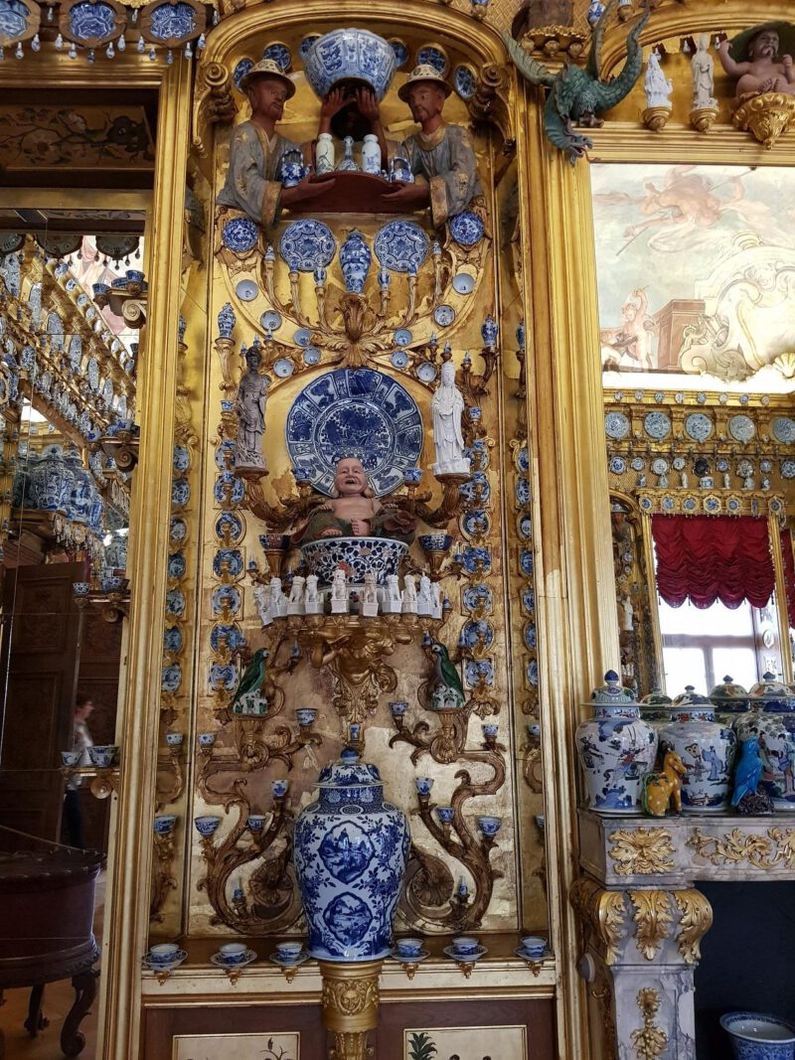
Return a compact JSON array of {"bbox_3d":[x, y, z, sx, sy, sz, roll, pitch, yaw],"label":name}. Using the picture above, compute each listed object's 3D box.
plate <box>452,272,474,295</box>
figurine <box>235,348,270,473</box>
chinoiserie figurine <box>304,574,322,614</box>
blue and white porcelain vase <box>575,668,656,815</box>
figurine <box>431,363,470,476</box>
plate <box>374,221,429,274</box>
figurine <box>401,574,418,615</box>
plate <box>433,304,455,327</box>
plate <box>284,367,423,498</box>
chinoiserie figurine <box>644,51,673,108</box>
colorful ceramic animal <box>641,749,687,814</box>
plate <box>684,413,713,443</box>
[{"bbox_3d":[0.234,-0.866,2.805,0.078,0.078,0.022,0,-5,-2],"label":"plate"},{"bbox_3d":[-0.490,-0.419,2.722,0.113,0.437,0.096,1,-12,-10],"label":"figurine"},{"bbox_3d":[-0.254,0.198,2.439,0.040,0.115,0.048,-6,-12,25],"label":"chinoiserie figurine"},{"bbox_3d":[0.628,0.601,2.281,0.227,0.392,0.227,0,-12,-2],"label":"blue and white porcelain vase"},{"bbox_3d":[0.167,-0.345,2.504,0.126,0.380,0.105,-1,-11,2],"label":"figurine"},{"bbox_3d":[0.018,-1.071,3.007,0.203,0.203,0.030,0,-12,-2],"label":"plate"},{"bbox_3d":[0.041,0.214,2.653,0.042,0.128,0.050,10,-15,-43],"label":"figurine"},{"bbox_3d":[0.173,-0.783,2.915,0.078,0.078,0.022,0,-11,-2],"label":"plate"},{"bbox_3d":[-0.147,-0.339,2.815,0.480,0.480,0.065,0,-11,-2],"label":"plate"},{"bbox_3d":[0.945,-1.611,2.876,0.092,0.215,0.080,0,-11,-2],"label":"chinoiserie figurine"},{"bbox_3d":[0.746,0.706,2.228,0.112,0.176,0.075,-2,-11,5],"label":"colorful ceramic animal"},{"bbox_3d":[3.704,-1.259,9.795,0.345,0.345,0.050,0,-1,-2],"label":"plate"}]

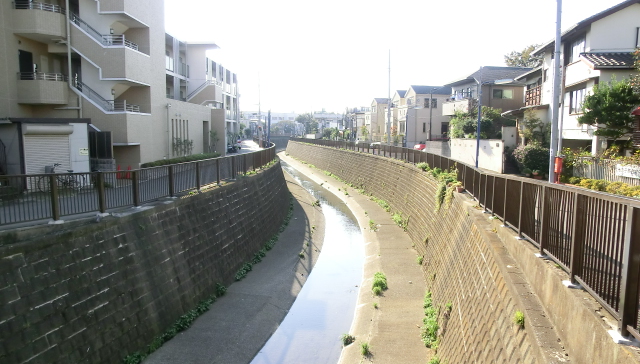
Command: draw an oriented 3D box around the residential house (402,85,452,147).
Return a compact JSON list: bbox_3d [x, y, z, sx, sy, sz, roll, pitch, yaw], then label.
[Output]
[{"bbox_3d":[14.924,-8.089,56.444,9.000,8.250,5.200,0,7,-5],"label":"residential house"}]

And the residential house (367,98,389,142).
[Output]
[{"bbox_3d":[12.736,-10.249,75.523,9.000,8.200,5.200,0,7,-5],"label":"residential house"}]

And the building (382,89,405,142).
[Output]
[{"bbox_3d":[14.278,-8.711,62.311,9.000,8.150,5.200,0,7,-5],"label":"building"}]

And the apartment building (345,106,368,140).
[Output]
[{"bbox_3d":[10.435,-10.458,84.755,8.000,6.700,6.500,0,7,-6],"label":"apartment building"}]

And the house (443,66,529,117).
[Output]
[{"bbox_3d":[16.319,-6.434,38.671,9.000,7.000,6.000,0,7,-5],"label":"house"}]

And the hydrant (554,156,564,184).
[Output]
[{"bbox_3d":[10.823,-0.485,20.168,0.290,1.210,0.340,-2,7,-22],"label":"hydrant"}]

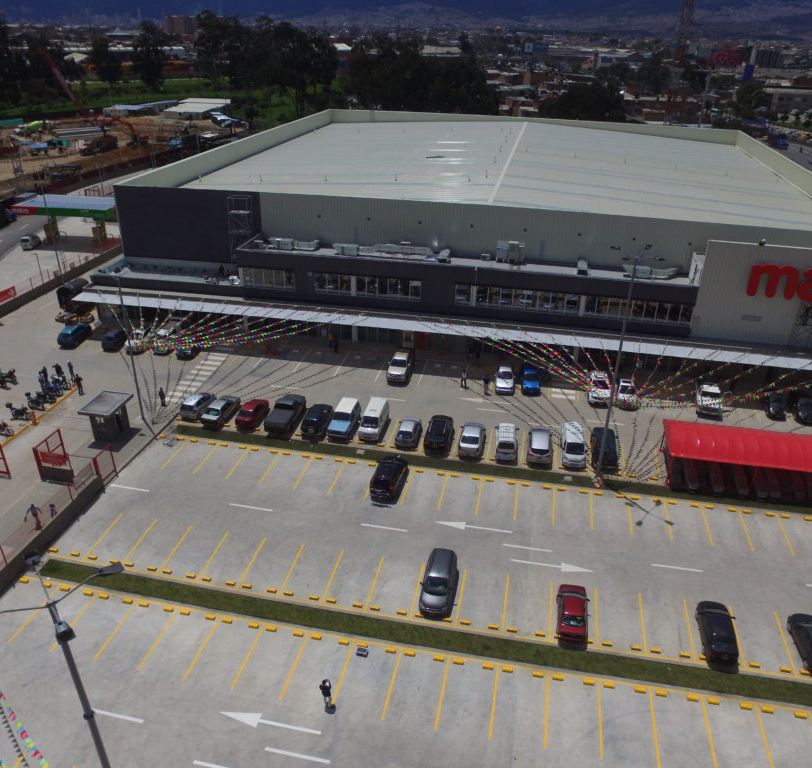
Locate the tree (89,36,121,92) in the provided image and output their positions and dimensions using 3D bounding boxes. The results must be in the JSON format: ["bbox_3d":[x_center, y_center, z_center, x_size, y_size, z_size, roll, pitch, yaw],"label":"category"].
[{"bbox_3d":[-124.943,-133.590,246.634,10.000,21.000,10.000,6,32,8],"label":"tree"}]

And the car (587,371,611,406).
[{"bbox_3d":[17.467,0.352,53.730,1.812,1.705,4.352,8,31,11],"label":"car"}]

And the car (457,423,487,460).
[{"bbox_3d":[5.211,4.390,46.558,1.670,1.435,4.067,8,31,11],"label":"car"}]

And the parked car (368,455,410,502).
[{"bbox_3d":[-1.161,6.672,42.230,1.769,1.581,4.148,9,31,12],"label":"parked car"}]

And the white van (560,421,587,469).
[{"bbox_3d":[12.702,4.332,44.871,1.720,1.850,4.300,6,32,8],"label":"white van"}]

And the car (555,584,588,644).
[{"bbox_3d":[8.961,12.264,32.107,1.650,1.420,3.900,6,32,8],"label":"car"}]

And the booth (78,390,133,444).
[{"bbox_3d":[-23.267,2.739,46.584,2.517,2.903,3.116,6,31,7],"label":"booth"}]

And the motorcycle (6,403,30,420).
[{"bbox_3d":[-34.210,2.464,52.279,1.950,1.100,0.720,8,32,11],"label":"motorcycle"}]

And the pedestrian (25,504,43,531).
[{"bbox_3d":[-22.745,8.159,36.140,0.750,1.720,0.500,12,33,17],"label":"pedestrian"}]

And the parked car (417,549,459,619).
[{"bbox_3d":[2.084,12.285,36.685,1.750,1.550,4.250,7,32,10],"label":"parked car"}]

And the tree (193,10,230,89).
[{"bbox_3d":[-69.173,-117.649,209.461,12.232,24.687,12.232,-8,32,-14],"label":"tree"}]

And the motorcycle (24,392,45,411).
[{"bbox_3d":[-30.005,1.411,47.799,1.950,1.120,0.720,7,32,10],"label":"motorcycle"}]

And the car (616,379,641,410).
[{"bbox_3d":[18.925,0.681,50.301,1.750,1.600,4.200,6,32,8],"label":"car"}]

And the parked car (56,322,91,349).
[{"bbox_3d":[-36.256,-5.369,64.893,1.680,1.480,3.950,7,32,10],"label":"parked car"}]

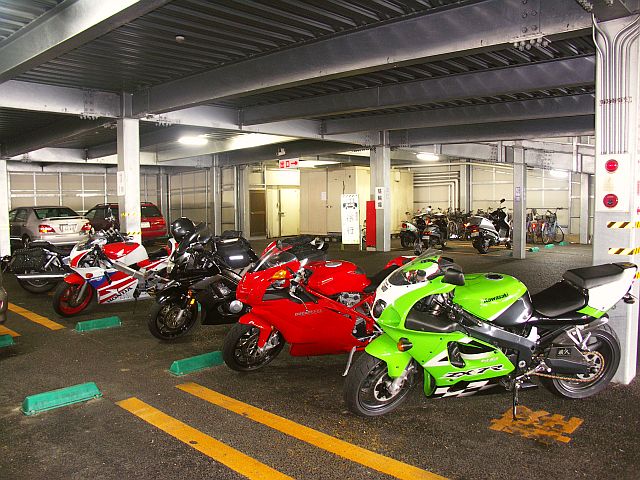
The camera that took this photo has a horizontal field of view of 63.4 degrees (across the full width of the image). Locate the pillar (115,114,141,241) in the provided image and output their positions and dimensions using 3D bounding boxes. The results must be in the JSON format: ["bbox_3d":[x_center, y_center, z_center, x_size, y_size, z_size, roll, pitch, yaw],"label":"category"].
[{"bbox_3d":[-3.074,-0.531,8.372,0.280,2.750,0.280,3,6,42],"label":"pillar"}]

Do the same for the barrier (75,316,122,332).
[{"bbox_3d":[-2.537,0.965,5.947,0.490,0.105,0.135,-5,6,-42],"label":"barrier"}]

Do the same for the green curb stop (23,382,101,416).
[{"bbox_3d":[-1.820,1.111,3.672,0.510,0.105,0.135,-5,6,-44],"label":"green curb stop"}]

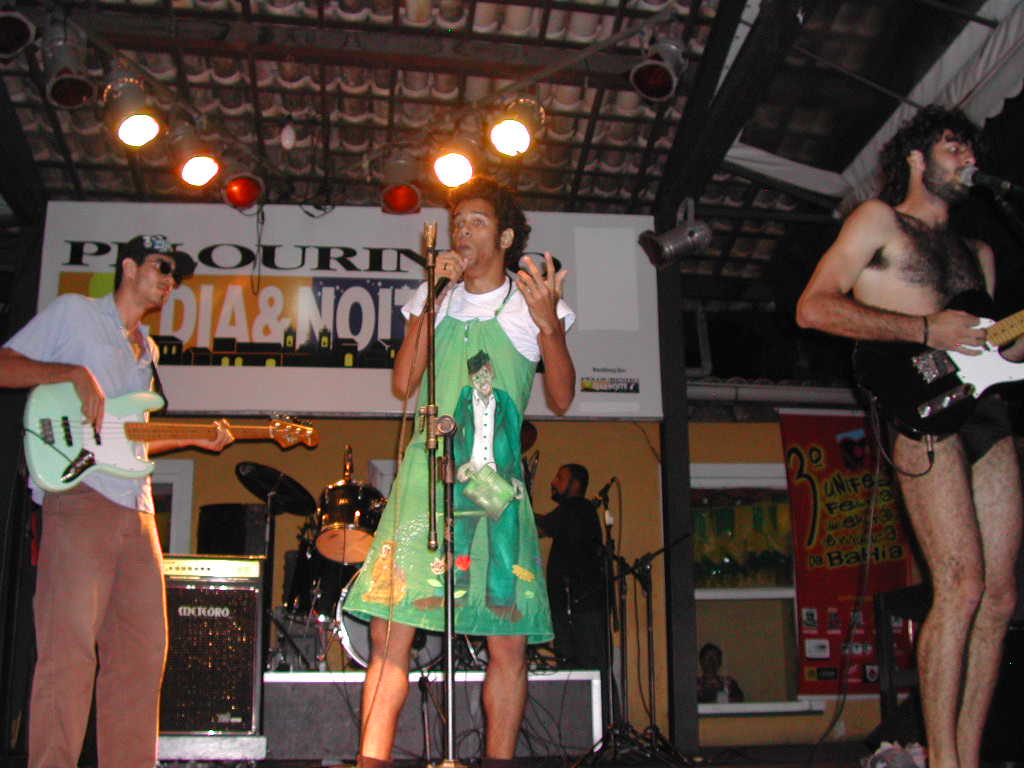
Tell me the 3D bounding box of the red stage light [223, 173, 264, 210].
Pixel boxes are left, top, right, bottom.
[{"bbox_3d":[-1.353,-1.028,5.598,0.205,0.320,0.215,6,-60,-24],"label":"red stage light"}]

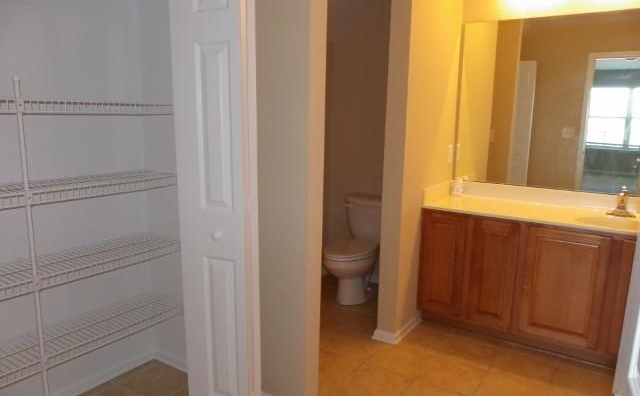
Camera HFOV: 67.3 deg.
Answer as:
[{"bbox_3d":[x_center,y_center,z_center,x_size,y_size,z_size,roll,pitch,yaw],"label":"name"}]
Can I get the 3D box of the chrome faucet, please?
[{"bbox_3d":[1.773,0.019,2.813,0.152,0.177,0.131,8,12,33],"label":"chrome faucet"}]

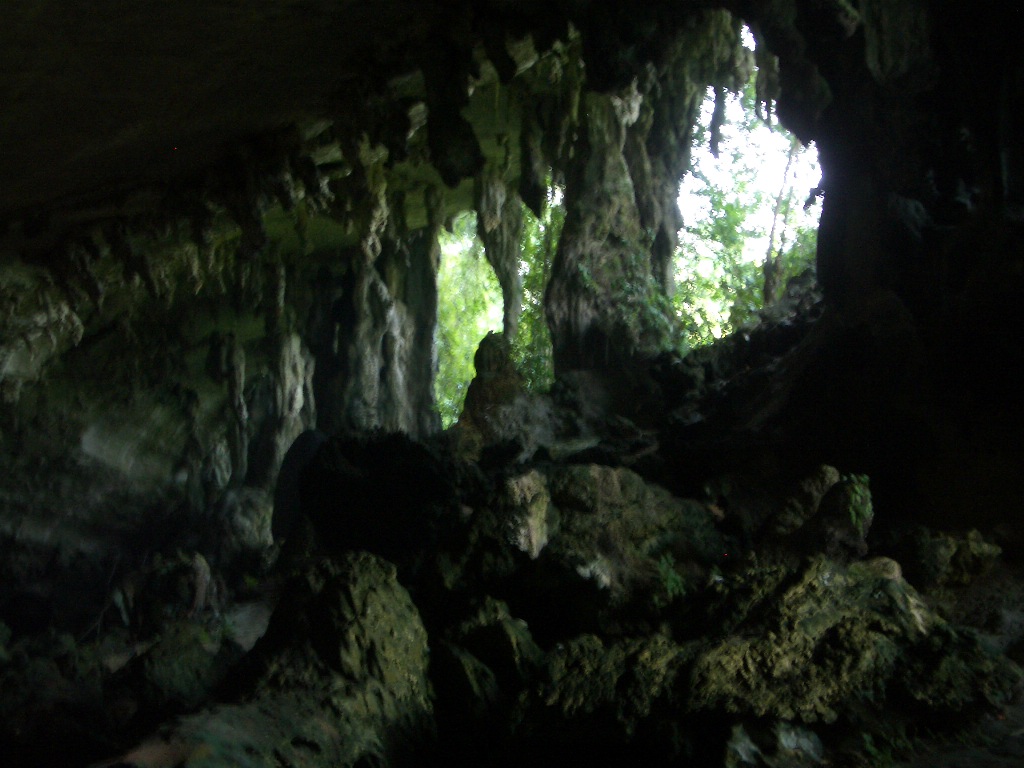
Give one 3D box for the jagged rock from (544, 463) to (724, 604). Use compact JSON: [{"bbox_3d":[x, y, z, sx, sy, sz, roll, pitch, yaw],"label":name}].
[{"bbox_3d":[0.801,0.978,12.000,1.150,0.880,0.950,0,0,0],"label":"jagged rock"}]

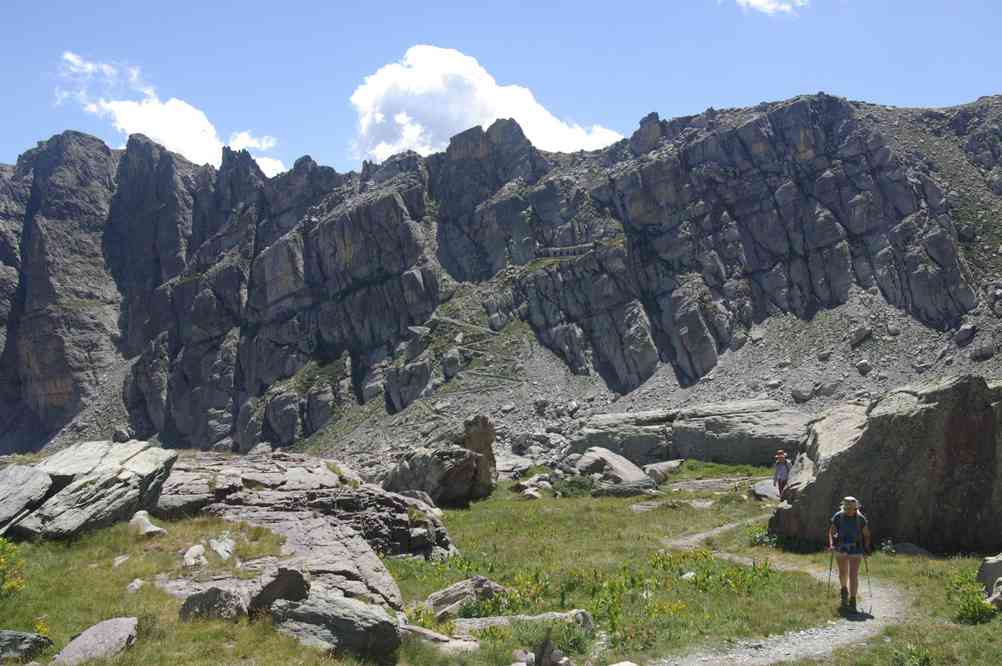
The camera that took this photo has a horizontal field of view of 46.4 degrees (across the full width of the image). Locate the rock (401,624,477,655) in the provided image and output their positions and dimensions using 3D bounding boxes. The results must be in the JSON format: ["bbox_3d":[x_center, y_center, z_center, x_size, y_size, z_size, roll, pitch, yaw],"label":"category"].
[{"bbox_3d":[-0.755,3.701,14.100,0.940,0.270,0.550,0,-4,0],"label":"rock"}]

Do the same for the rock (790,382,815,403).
[{"bbox_3d":[23.236,4.586,90.000,1.850,1.500,1.600,-1,-4,17],"label":"rock"}]

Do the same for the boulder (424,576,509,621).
[{"bbox_3d":[-0.499,3.729,16.400,1.080,0.490,0.800,0,-4,6],"label":"boulder"}]

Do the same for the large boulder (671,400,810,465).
[{"bbox_3d":[12.305,5.189,60.000,7.000,3.200,4.800,-1,-4,9],"label":"large boulder"}]

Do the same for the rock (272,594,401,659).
[{"bbox_3d":[-1.902,3.393,13.500,1.400,0.660,0.850,0,-4,-6],"label":"rock"}]

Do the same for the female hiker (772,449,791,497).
[{"bbox_3d":[9.368,4.742,39.000,0.600,1.680,0.480,-1,-4,22],"label":"female hiker"}]

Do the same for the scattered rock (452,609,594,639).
[{"bbox_3d":[0.287,3.706,14.900,1.760,0.300,0.650,0,-4,-3],"label":"scattered rock"}]

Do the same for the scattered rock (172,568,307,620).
[{"bbox_3d":[-3.188,3.225,14.400,1.600,0.500,0.950,0,-3,-9],"label":"scattered rock"}]

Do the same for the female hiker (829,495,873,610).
[{"bbox_3d":[5.073,3.217,17.000,0.600,1.660,0.500,-1,-4,13],"label":"female hiker"}]

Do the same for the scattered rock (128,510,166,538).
[{"bbox_3d":[-5.903,3.198,19.500,0.560,0.420,0.480,0,-4,0],"label":"scattered rock"}]

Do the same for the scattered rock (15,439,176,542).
[{"bbox_3d":[-7.276,2.787,20.800,2.700,1.600,1.900,1,-4,-17],"label":"scattered rock"}]

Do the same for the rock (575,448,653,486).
[{"bbox_3d":[4.335,5.144,45.000,2.950,1.500,2.100,0,-4,0],"label":"rock"}]

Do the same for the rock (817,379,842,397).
[{"bbox_3d":[43.601,7.234,155.000,3.000,2.350,2.700,0,-4,0],"label":"rock"}]

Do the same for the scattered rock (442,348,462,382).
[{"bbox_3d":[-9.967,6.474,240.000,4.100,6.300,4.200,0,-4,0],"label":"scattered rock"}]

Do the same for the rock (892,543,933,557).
[{"bbox_3d":[8.422,4.431,23.900,0.800,0.280,0.520,-1,-4,19],"label":"rock"}]

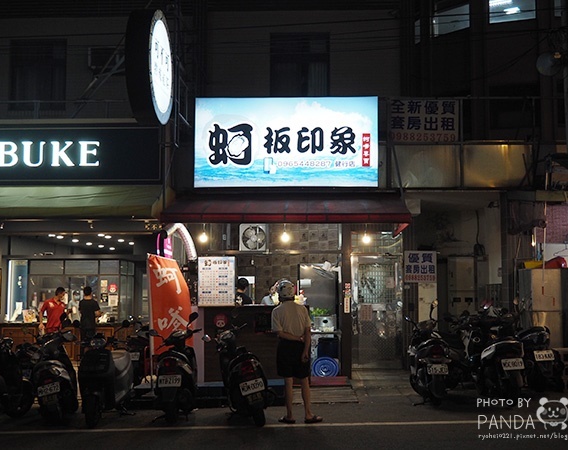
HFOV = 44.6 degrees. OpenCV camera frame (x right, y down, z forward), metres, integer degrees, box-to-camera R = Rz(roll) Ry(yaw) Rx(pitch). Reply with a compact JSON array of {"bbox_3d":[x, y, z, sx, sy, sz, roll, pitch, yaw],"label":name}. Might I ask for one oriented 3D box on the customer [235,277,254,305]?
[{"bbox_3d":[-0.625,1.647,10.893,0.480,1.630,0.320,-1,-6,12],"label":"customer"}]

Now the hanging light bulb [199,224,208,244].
[{"bbox_3d":[-1.199,0.156,10.323,0.127,0.269,0.110,0,-5,0],"label":"hanging light bulb"}]

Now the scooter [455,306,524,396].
[{"bbox_3d":[2.762,1.857,9.458,0.700,1.150,1.800,1,-6,-9],"label":"scooter"}]

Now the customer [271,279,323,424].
[{"bbox_3d":[0.149,1.485,8.259,0.560,1.690,0.360,0,-5,3],"label":"customer"}]

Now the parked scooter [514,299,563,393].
[{"bbox_3d":[3.646,1.848,10.479,0.720,1.150,1.830,0,-5,-5],"label":"parked scooter"}]

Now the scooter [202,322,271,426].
[{"bbox_3d":[-0.514,1.746,8.201,0.700,1.130,1.800,1,-6,-14],"label":"scooter"}]

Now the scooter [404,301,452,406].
[{"bbox_3d":[1.949,1.827,9.519,0.720,1.220,1.850,0,-5,2],"label":"scooter"}]

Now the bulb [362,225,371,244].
[{"bbox_3d":[1.228,0.156,10.323,0.127,0.269,0.110,0,-5,0],"label":"bulb"}]

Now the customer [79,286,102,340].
[{"bbox_3d":[-3.707,1.992,13.170,0.480,1.630,0.320,0,-6,5],"label":"customer"}]

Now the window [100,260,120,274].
[{"bbox_3d":[-3.548,0.869,14.177,0.409,0.286,0.060,0,-5,0],"label":"window"}]

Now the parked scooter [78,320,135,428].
[{"bbox_3d":[-2.175,1.793,8.701,0.700,1.150,1.800,0,-5,3],"label":"parked scooter"}]

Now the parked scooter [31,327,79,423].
[{"bbox_3d":[-2.729,1.766,8.512,0.700,1.150,1.800,1,-6,-9],"label":"parked scooter"}]

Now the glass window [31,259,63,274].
[{"bbox_3d":[-4.974,0.879,14.583,0.700,0.330,0.050,0,-5,3],"label":"glass window"}]

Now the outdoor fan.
[{"bbox_3d":[-0.481,0.197,10.931,0.430,0.430,0.200,0,-5,3],"label":"outdoor fan"}]

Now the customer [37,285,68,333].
[{"bbox_3d":[-4.272,1.960,12.771,0.520,1.630,0.360,3,-6,-32],"label":"customer"}]

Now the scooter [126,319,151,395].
[{"bbox_3d":[-2.420,2.001,11.222,0.700,1.120,1.800,0,-5,-6],"label":"scooter"}]

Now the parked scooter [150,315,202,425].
[{"bbox_3d":[-1.269,1.737,8.371,0.700,1.180,1.800,0,-5,-3],"label":"parked scooter"}]

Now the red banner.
[{"bbox_3d":[-1.580,1.098,9.609,0.624,1.378,0.120,1,-5,-11],"label":"red banner"}]

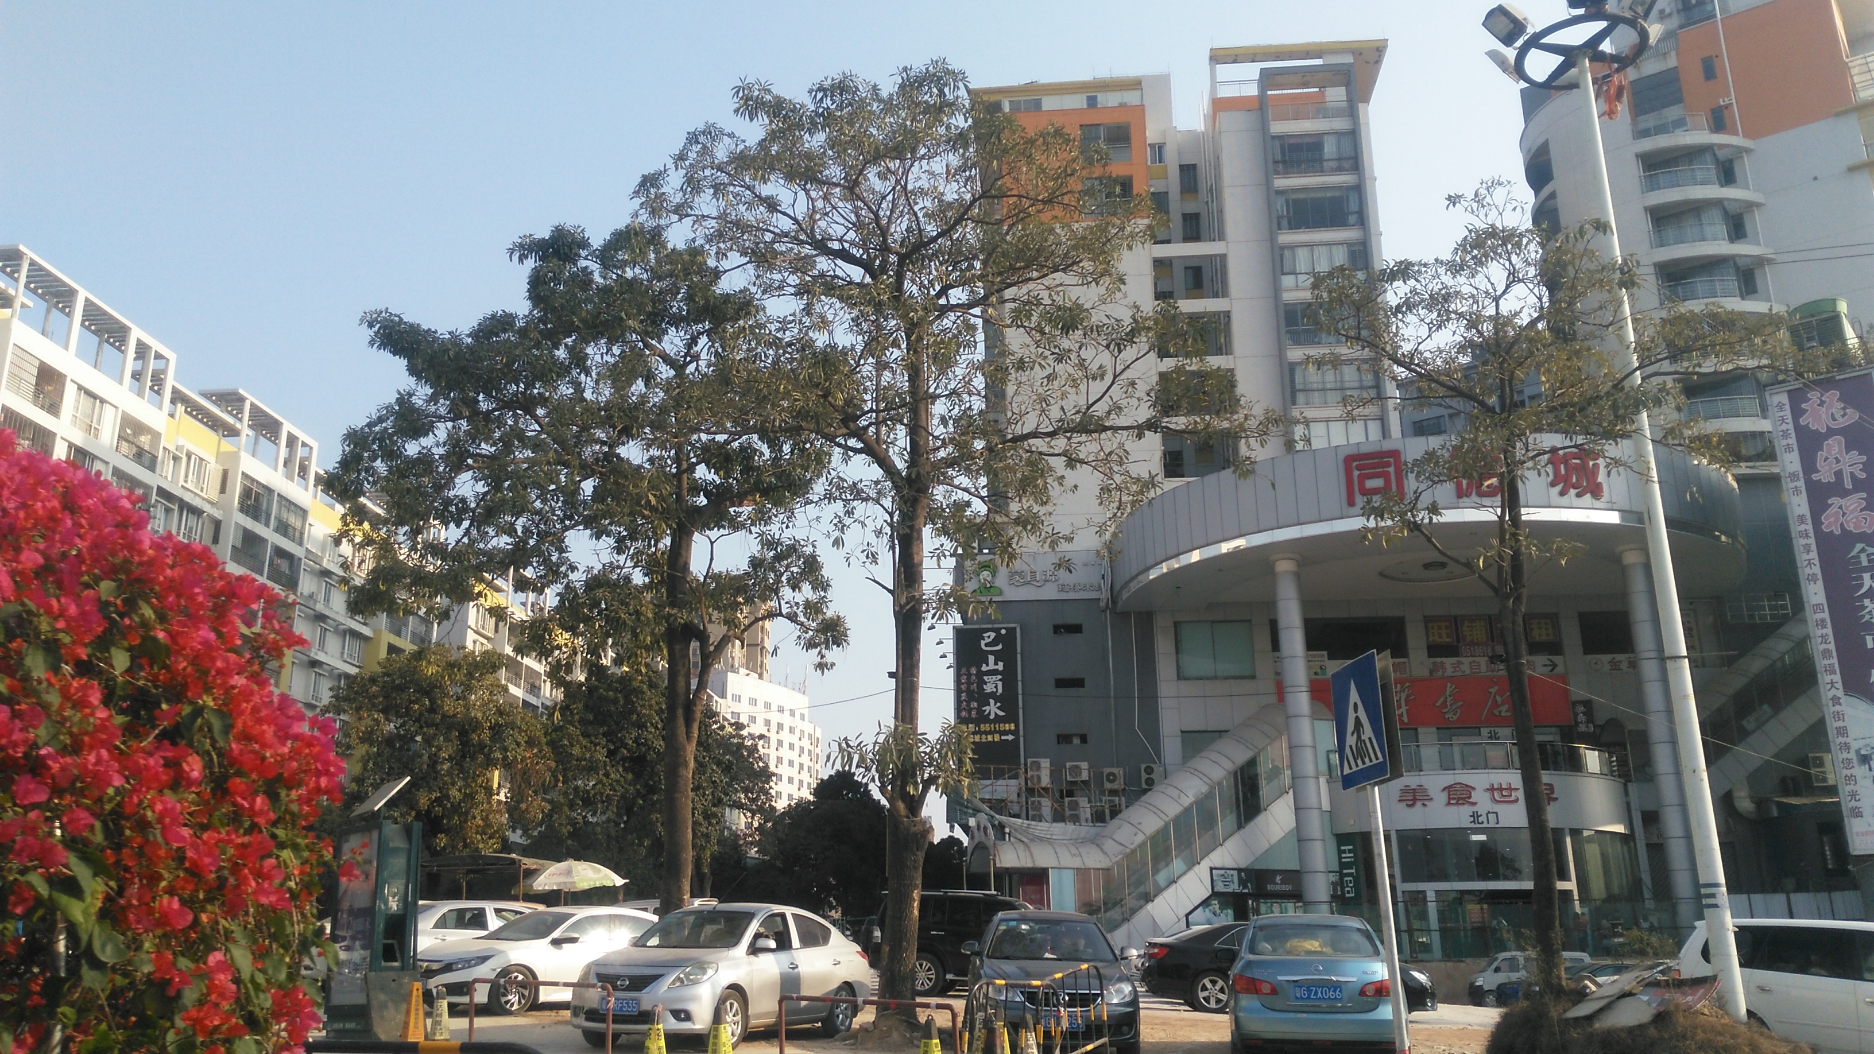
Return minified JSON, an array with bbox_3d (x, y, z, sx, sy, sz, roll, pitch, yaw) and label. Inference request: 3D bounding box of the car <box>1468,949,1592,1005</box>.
[{"bbox_3d":[20.150,15.350,45.600,4.150,1.850,1.660,-4,-17,11],"label":"car"}]

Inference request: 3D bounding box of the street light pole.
[{"bbox_3d":[7.348,-0.291,13.778,0.240,10.500,0.240,0,-16,0],"label":"street light pole"}]

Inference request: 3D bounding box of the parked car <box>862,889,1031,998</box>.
[{"bbox_3d":[0.913,8.073,26.199,4.800,1.880,1.870,0,-16,-3],"label":"parked car"}]

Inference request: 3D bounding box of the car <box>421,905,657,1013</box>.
[{"bbox_3d":[-5.130,6.030,18.850,1.800,1.430,4.600,-13,-21,34],"label":"car"}]

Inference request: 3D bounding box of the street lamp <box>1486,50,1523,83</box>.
[{"bbox_3d":[6.630,-5.380,15.700,0.220,0.500,0.450,-46,-27,6],"label":"street lamp"}]

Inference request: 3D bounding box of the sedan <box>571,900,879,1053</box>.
[{"bbox_3d":[-2.310,5.010,15.110,1.700,1.510,4.450,-7,-19,21],"label":"sedan"}]

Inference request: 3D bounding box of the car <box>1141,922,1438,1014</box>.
[{"bbox_3d":[5.919,7.526,23.188,4.820,1.470,1.820,-2,-16,3],"label":"car"}]

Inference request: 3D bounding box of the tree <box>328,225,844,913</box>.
[{"bbox_3d":[-6.965,0.957,26.022,10.293,15.117,9.500,-1,-16,0],"label":"tree"}]

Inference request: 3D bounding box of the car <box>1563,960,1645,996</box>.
[{"bbox_3d":[21.500,15.050,44.100,4.500,1.470,1.760,1,-17,-5],"label":"car"}]

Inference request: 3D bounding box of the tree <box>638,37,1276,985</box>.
[{"bbox_3d":[0.214,-0.492,18.821,9.190,13.961,8.500,-1,-16,0],"label":"tree"}]

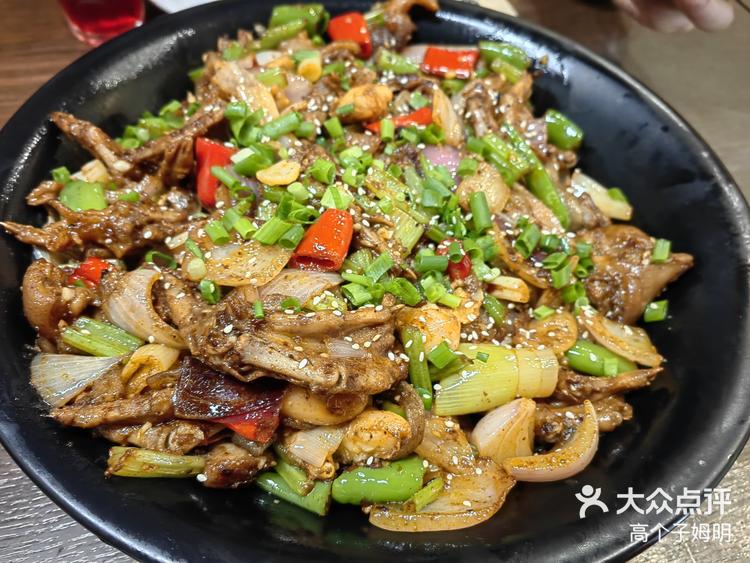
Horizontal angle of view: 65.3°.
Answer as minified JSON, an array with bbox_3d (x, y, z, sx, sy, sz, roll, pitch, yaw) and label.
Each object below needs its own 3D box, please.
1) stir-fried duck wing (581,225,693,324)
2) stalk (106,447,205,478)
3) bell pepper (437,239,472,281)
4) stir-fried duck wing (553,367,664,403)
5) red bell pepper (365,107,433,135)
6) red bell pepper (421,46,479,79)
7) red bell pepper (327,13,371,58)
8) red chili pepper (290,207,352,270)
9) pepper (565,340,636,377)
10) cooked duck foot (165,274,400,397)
[{"bbox_3d":[0.107,-0.003,0.244,0.041,0.020,0.037,-4,54,-8],"label":"stir-fried duck wing"},{"bbox_3d":[-0.073,0.061,0.195,0.034,0.010,0.011,4,53,-2],"label":"stalk"},{"bbox_3d":[0.030,-0.008,0.222,0.014,0.011,0.015,23,71,10],"label":"bell pepper"},{"bbox_3d":[0.086,0.039,0.220,0.042,0.012,0.013,-6,54,-10],"label":"stir-fried duck wing"},{"bbox_3d":[0.011,-0.079,0.287,0.034,0.009,0.013,-16,68,-10],"label":"red bell pepper"},{"bbox_3d":[0.045,-0.132,0.351,0.032,0.009,0.021,0,70,-6],"label":"red bell pepper"},{"bbox_3d":[-0.014,-0.137,0.327,0.023,0.017,0.015,0,53,-5],"label":"red bell pepper"},{"bbox_3d":[-0.020,-0.015,0.214,0.018,0.013,0.022,16,53,7],"label":"red chili pepper"},{"bbox_3d":[0.087,0.030,0.224,0.028,0.012,0.013,19,54,9],"label":"pepper"},{"bbox_3d":[-0.030,0.018,0.196,0.078,0.022,0.036,9,53,1],"label":"cooked duck foot"}]

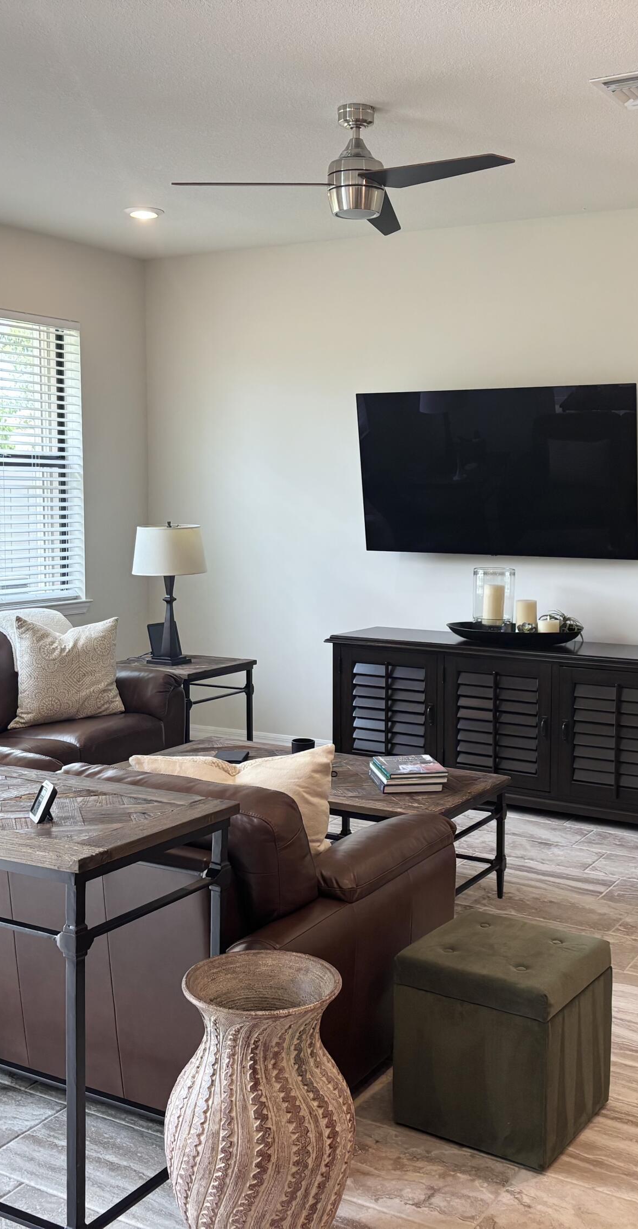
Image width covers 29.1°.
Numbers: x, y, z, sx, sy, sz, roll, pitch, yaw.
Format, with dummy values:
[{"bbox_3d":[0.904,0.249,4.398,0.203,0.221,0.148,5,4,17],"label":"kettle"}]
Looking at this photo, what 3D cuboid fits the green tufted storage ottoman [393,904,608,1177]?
[{"bbox_3d":[0.449,1.032,3.050,0.397,0.425,0.398,4,7,31],"label":"green tufted storage ottoman"}]

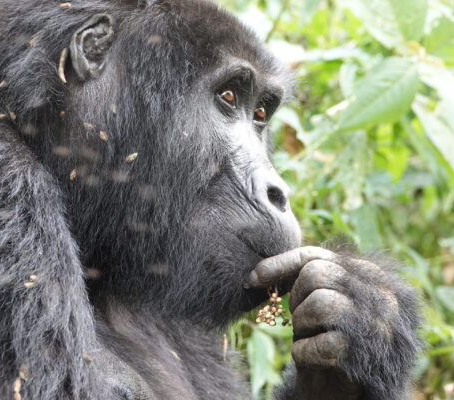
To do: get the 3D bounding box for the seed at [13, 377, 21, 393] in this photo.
[{"bbox_3d":[-0.199,0.176,3.170,0.007,0.015,0.006,8,0,0],"label":"seed"}]

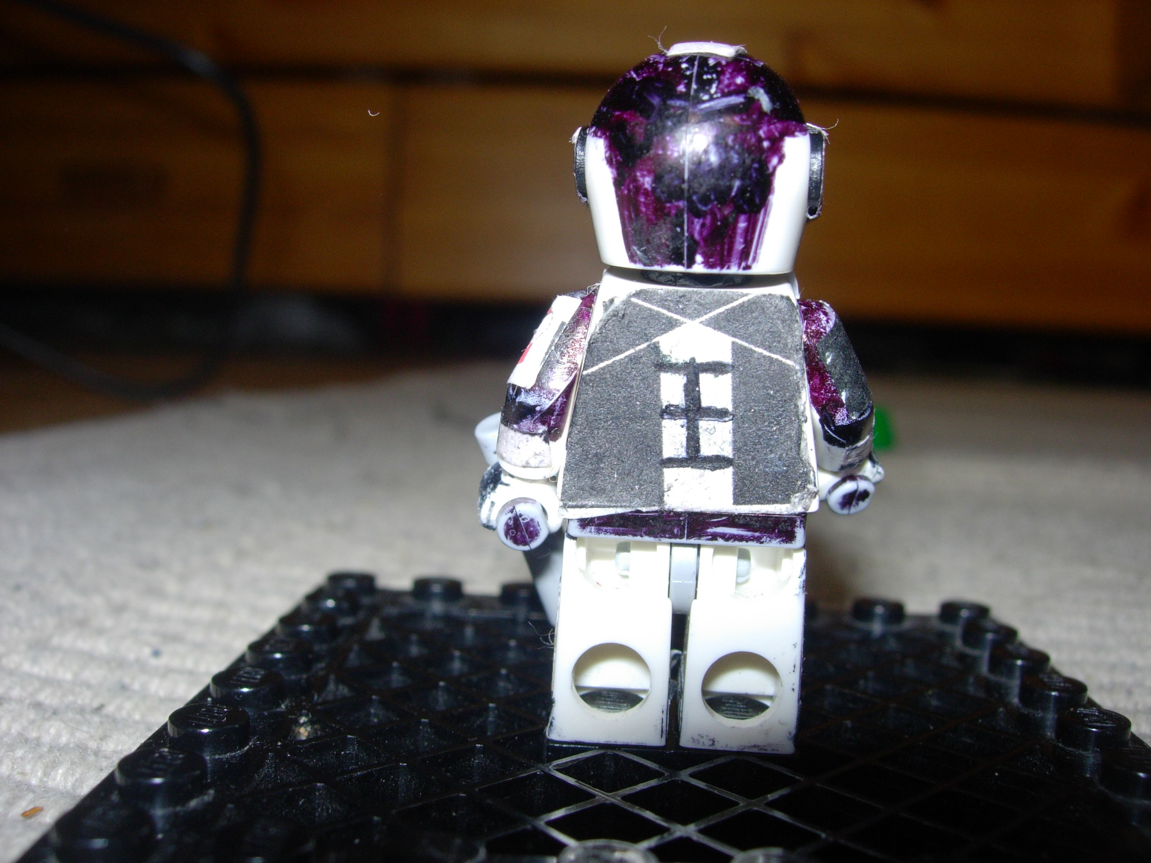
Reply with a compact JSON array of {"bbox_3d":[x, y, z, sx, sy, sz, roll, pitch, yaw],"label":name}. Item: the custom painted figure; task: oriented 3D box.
[{"bbox_3d":[0.007,-0.003,0.084,0.027,0.045,0.015,2,6,2],"label":"custom painted figure"}]

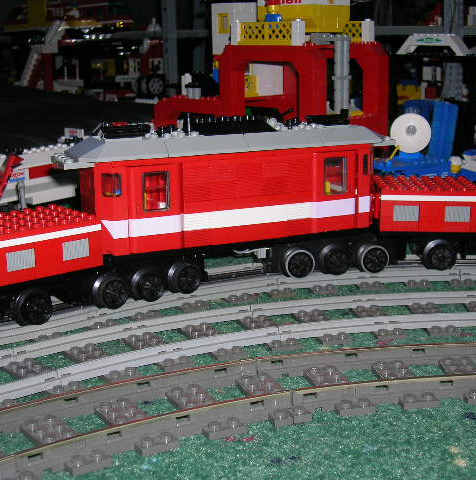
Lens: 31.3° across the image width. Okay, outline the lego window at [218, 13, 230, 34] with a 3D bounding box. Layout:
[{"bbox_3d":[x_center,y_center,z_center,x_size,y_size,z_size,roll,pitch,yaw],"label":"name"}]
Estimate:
[{"bbox_3d":[-0.011,-0.217,0.853,0.016,0.019,0.008,11,17,39],"label":"lego window"}]

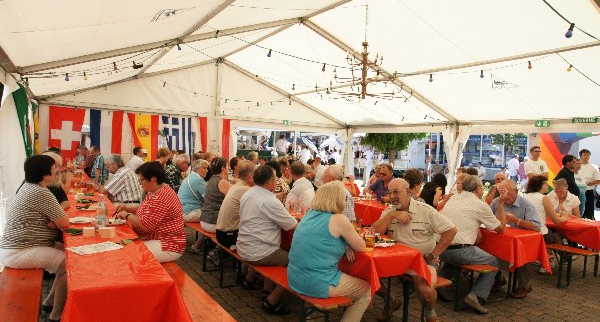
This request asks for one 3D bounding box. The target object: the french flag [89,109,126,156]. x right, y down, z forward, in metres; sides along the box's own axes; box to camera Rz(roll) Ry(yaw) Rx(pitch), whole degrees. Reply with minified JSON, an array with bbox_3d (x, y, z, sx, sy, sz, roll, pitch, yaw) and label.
[{"bbox_3d":[-5.277,-0.682,10.894,0.860,1.420,0.070,3,0,-31],"label":"french flag"}]

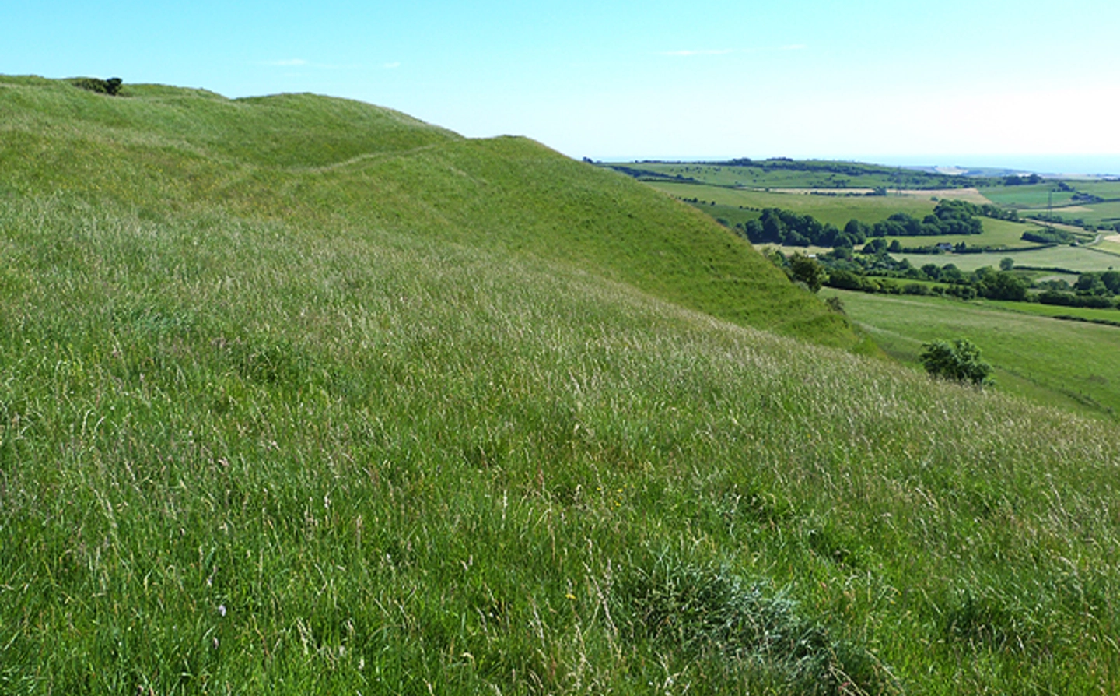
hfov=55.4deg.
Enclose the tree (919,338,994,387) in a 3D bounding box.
[{"bbox_3d":[26.016,1.176,70.000,4.900,3.800,4.600,4,11,20],"label":"tree"}]

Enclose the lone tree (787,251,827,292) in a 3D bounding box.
[{"bbox_3d":[33.511,-10.220,145.000,5.400,5.800,5.200,3,11,13],"label":"lone tree"}]

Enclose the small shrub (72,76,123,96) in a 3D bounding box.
[{"bbox_3d":[-38.151,-21.528,88.000,4.200,1.700,2.900,-4,11,-23],"label":"small shrub"}]

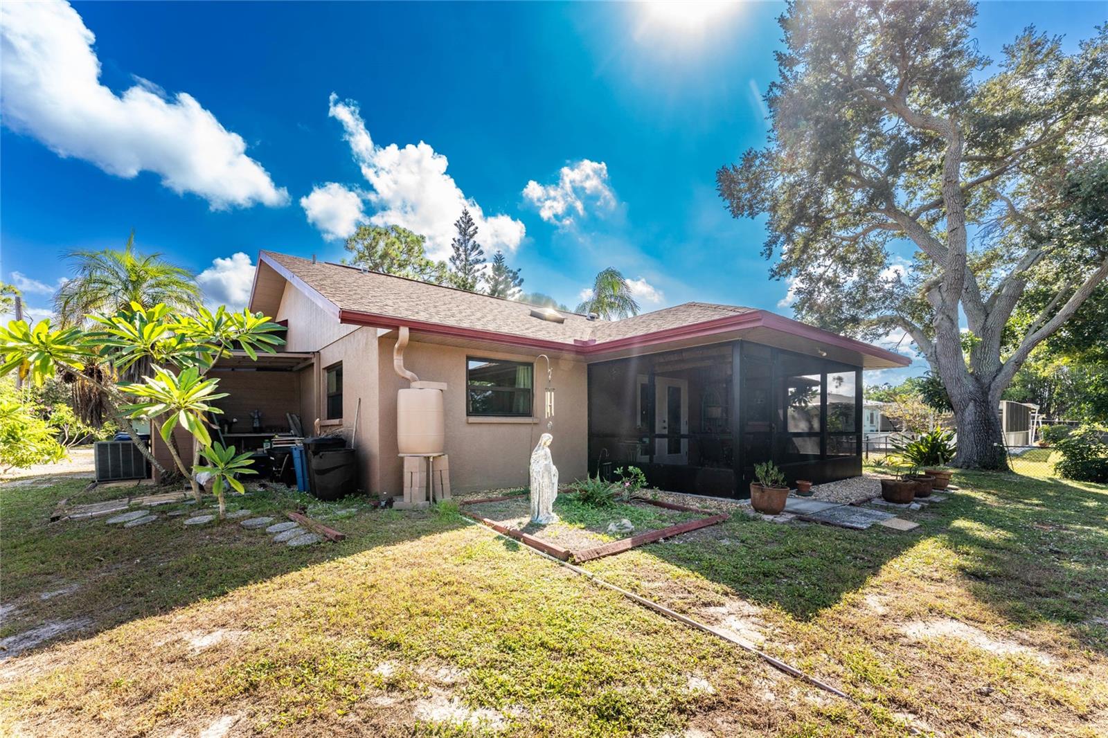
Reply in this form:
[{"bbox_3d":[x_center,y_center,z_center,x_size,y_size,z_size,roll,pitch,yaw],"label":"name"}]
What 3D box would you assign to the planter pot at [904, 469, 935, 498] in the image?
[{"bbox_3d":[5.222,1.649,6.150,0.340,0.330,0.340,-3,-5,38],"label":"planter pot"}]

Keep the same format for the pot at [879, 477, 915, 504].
[{"bbox_3d":[4.883,1.737,6.120,0.390,0.310,0.390,5,-8,-36],"label":"pot"}]

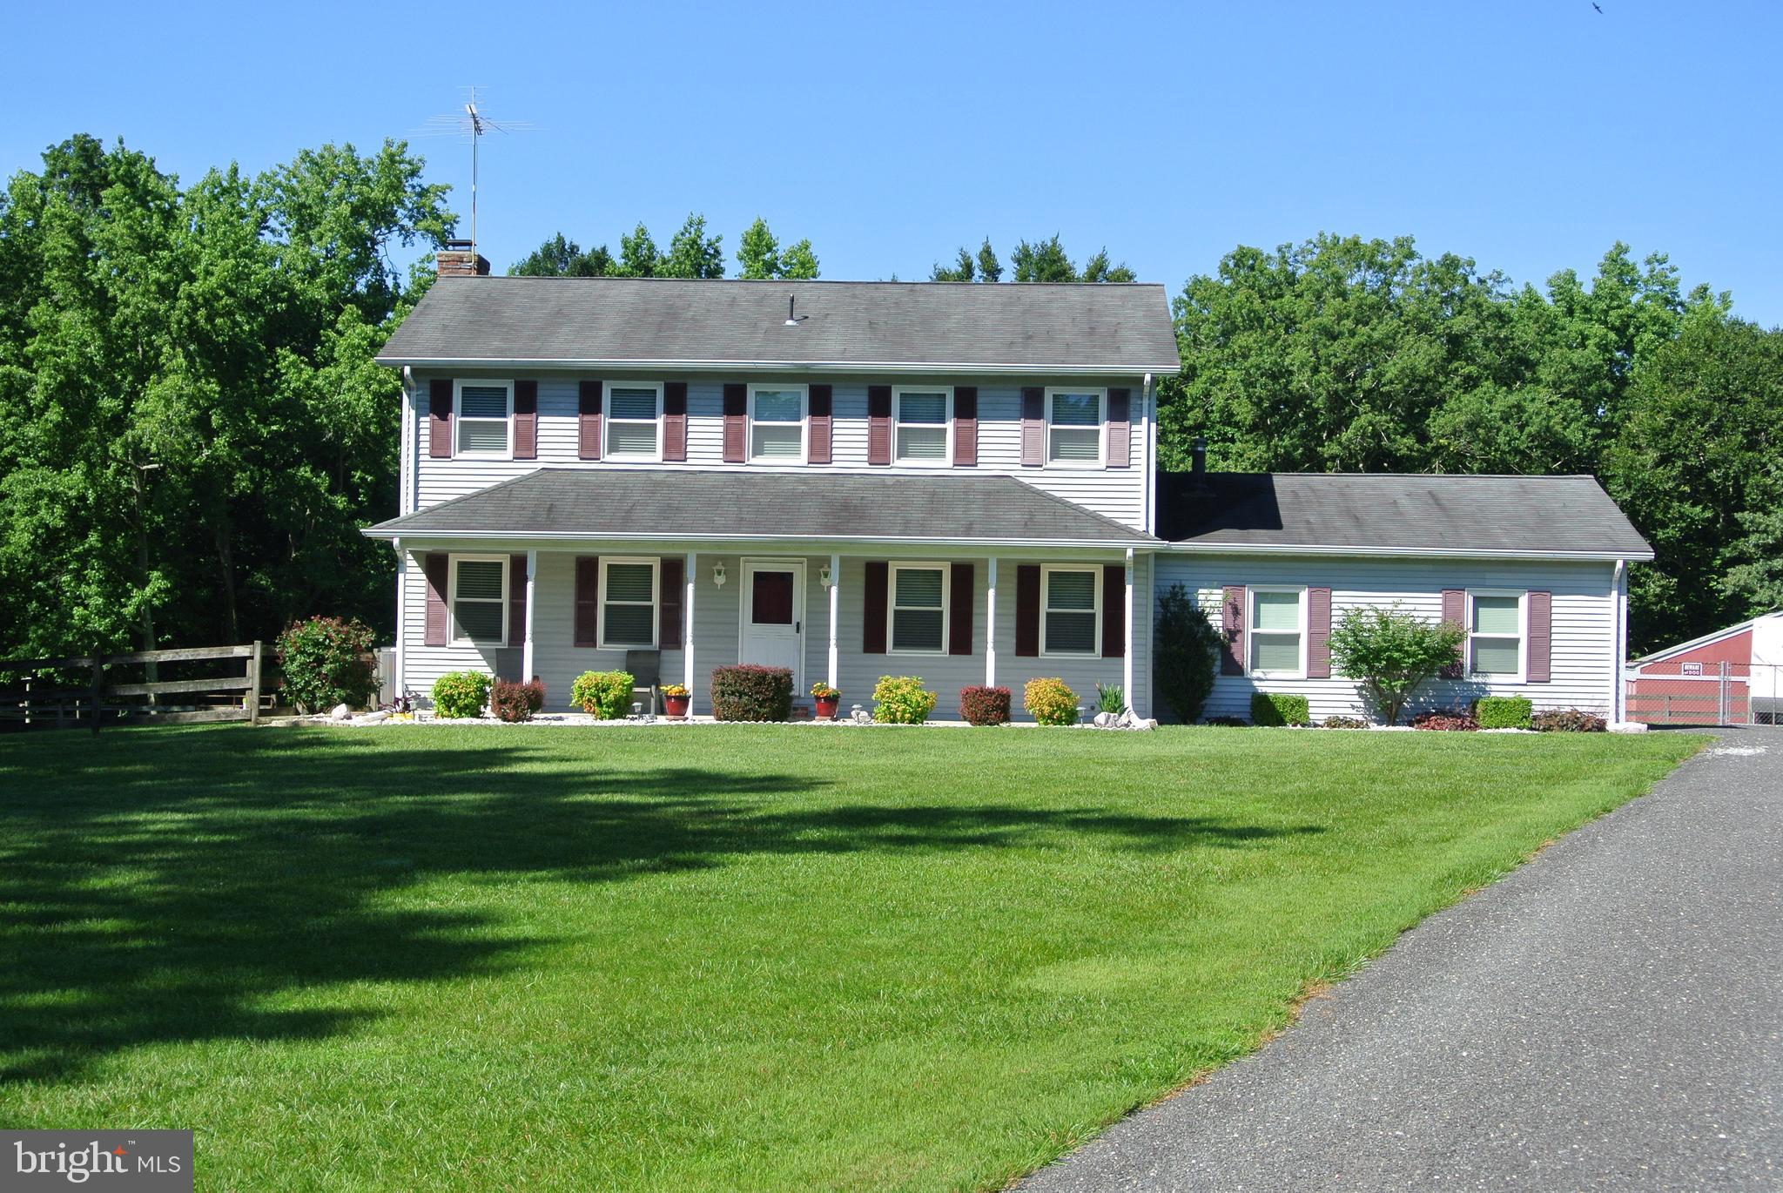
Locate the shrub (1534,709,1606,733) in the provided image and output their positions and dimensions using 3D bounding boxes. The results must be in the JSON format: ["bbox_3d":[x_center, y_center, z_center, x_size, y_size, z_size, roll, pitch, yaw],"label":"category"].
[{"bbox_3d":[10.176,1.861,37.934,1.100,0.370,0.750,1,-2,3],"label":"shrub"}]

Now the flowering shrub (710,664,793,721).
[{"bbox_3d":[-2.027,1.400,36.800,1.200,0.860,1.000,1,-2,3],"label":"flowering shrub"}]

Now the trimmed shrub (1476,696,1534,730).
[{"bbox_3d":[9.206,1.743,37.981,0.880,0.500,0.680,1,-2,3],"label":"trimmed shrub"}]

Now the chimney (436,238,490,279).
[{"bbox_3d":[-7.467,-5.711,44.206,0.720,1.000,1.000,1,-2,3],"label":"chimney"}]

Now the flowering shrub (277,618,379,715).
[{"bbox_3d":[-8.851,1.061,39.674,1.550,1.500,1.500,1,-2,3],"label":"flowering shrub"}]

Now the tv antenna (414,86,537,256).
[{"bbox_3d":[-7.199,-7.302,43.637,2.200,3.050,1.800,1,-2,0],"label":"tv antenna"}]

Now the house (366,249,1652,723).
[{"bbox_3d":[1.885,-1.783,41.888,19.650,7.600,10.160,1,-2,3],"label":"house"}]

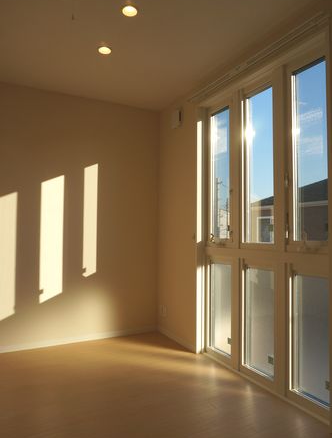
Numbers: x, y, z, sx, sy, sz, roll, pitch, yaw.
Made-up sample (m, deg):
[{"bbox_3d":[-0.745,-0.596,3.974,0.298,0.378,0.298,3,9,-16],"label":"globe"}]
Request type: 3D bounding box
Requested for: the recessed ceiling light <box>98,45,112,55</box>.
[{"bbox_3d":[-0.446,-1.243,2.453,0.105,0.030,0.105,0,-2,0],"label":"recessed ceiling light"}]

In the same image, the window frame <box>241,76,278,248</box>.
[{"bbox_3d":[0.694,-0.375,2.406,0.075,1.198,0.400,1,-3,-28],"label":"window frame"}]

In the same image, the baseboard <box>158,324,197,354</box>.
[{"bbox_3d":[0.098,1.168,3.253,0.015,0.062,0.745,1,-3,-28],"label":"baseboard"}]

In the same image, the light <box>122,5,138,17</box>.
[{"bbox_3d":[-0.216,-1.260,2.014,0.105,0.030,0.105,0,-2,0],"label":"light"}]

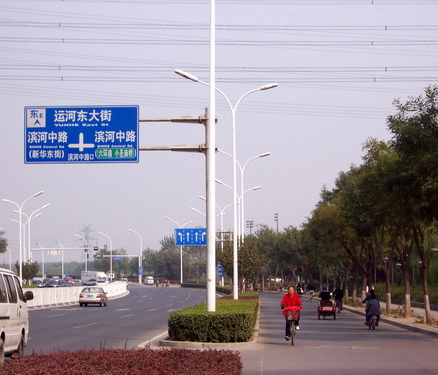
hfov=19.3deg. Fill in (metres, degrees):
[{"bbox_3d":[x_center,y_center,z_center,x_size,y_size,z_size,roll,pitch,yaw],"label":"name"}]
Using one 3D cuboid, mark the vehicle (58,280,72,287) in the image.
[{"bbox_3d":[-27.162,17.001,226.000,1.720,1.460,4.400,1,-4,-8],"label":"vehicle"}]

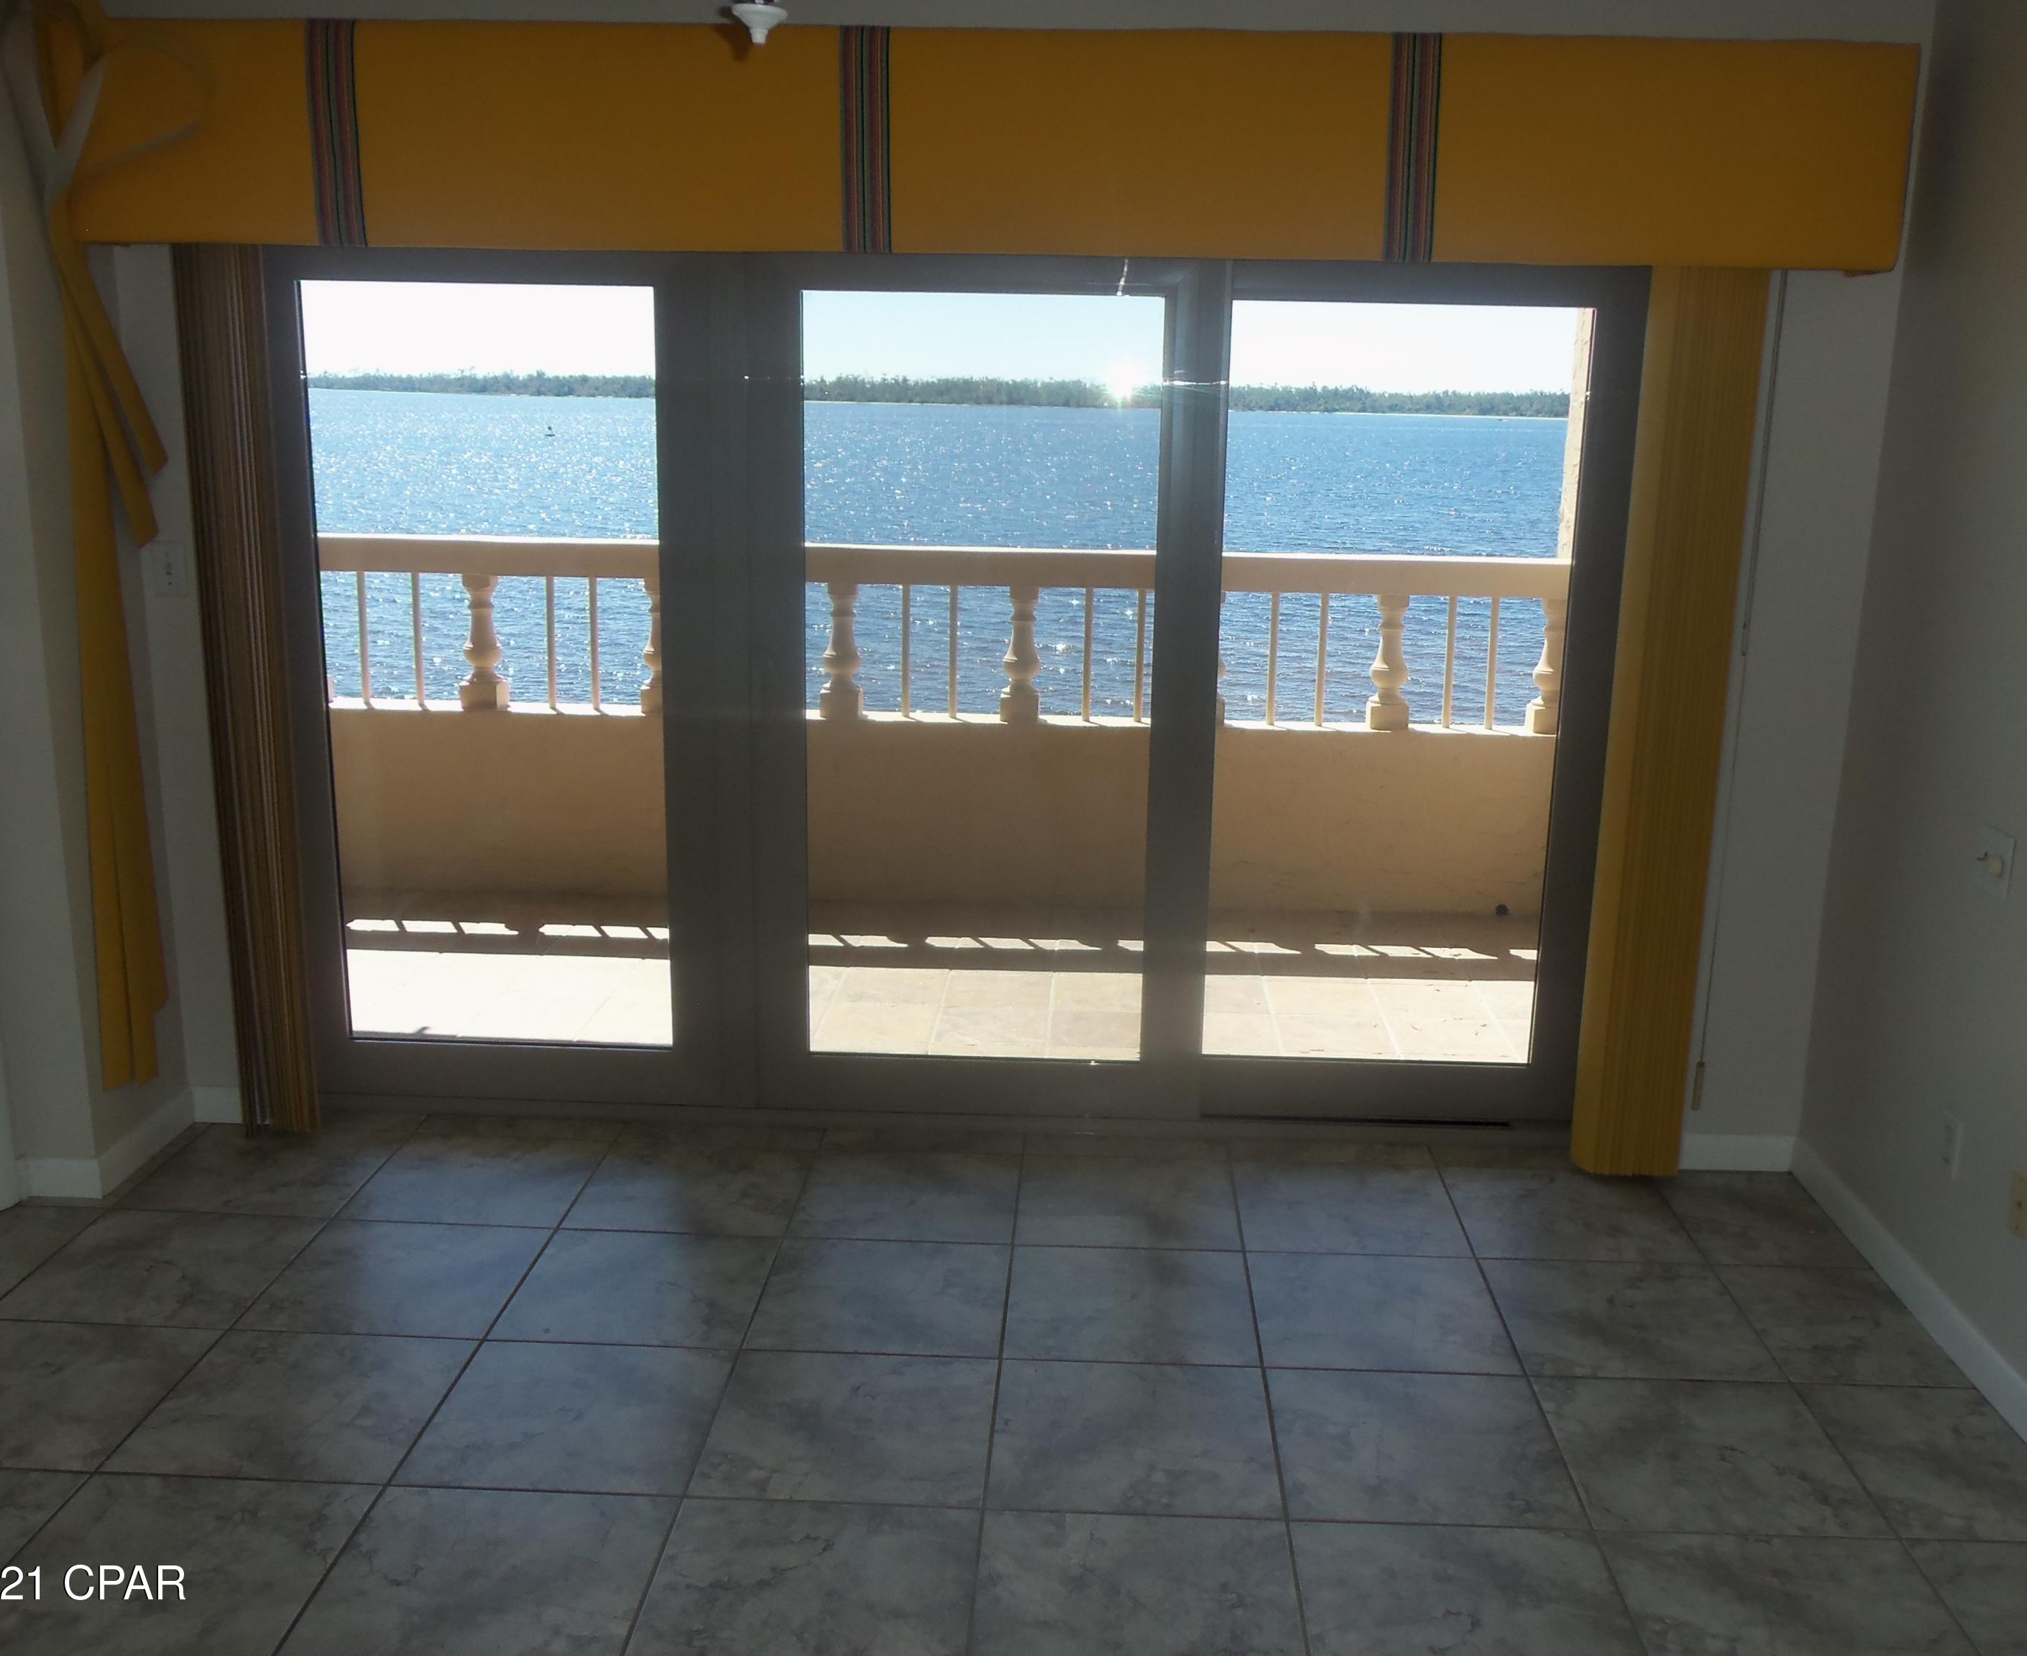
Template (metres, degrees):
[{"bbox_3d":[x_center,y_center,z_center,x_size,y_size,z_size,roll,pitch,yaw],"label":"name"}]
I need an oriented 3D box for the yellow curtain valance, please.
[{"bbox_3d":[-0.082,-1.309,3.479,3.483,0.394,0.212,2,13,2],"label":"yellow curtain valance"}]

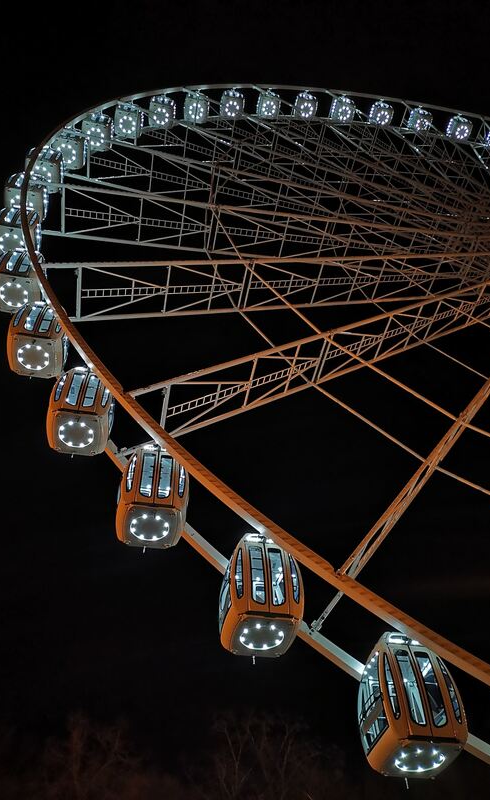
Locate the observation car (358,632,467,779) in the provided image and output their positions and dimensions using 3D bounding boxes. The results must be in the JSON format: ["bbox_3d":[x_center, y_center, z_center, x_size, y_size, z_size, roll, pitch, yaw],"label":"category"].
[{"bbox_3d":[3.511,6.563,13.663,1.845,2.430,1.665,8,-52,-8],"label":"observation car"}]

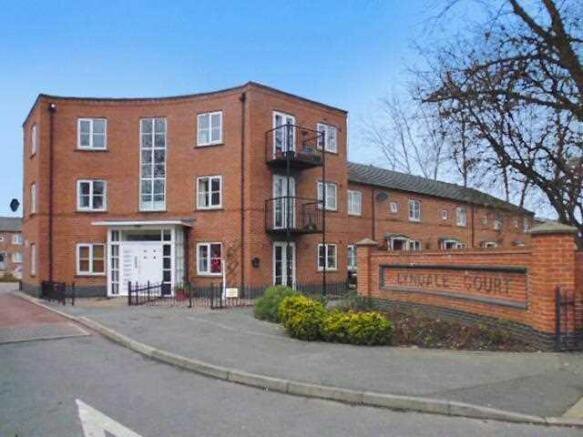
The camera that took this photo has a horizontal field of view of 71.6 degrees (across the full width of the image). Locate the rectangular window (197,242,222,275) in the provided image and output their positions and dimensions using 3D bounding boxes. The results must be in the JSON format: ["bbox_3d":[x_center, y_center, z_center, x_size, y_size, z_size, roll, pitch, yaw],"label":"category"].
[{"bbox_3d":[-3.320,1.674,16.500,1.200,1.330,0.130,-1,-4,20],"label":"rectangular window"}]

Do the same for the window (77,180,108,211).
[{"bbox_3d":[-8.396,-0.958,17.050,1.220,1.300,0.120,0,-3,-5],"label":"window"}]

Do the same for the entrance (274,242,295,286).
[{"bbox_3d":[-0.282,2.023,16.750,1.200,2.100,0.130,3,-4,-39],"label":"entrance"}]

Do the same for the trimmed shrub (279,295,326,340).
[{"bbox_3d":[0.203,1.807,7.450,0.860,0.770,0.860,0,-3,0],"label":"trimmed shrub"}]

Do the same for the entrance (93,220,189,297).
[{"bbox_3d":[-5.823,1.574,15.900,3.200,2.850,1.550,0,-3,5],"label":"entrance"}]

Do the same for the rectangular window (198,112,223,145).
[{"bbox_3d":[-3.328,-3.646,16.500,1.200,1.330,0.130,-1,-4,20],"label":"rectangular window"}]

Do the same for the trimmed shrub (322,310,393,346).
[{"bbox_3d":[1.168,1.893,7.150,1.220,0.520,0.850,-1,-4,14],"label":"trimmed shrub"}]

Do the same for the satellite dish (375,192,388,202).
[{"bbox_3d":[4.588,-1.071,20.600,0.570,0.480,0.250,1,-4,-18],"label":"satellite dish"}]

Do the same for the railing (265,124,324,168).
[{"bbox_3d":[0.179,-2.800,16.050,1.950,1.250,1.300,2,-4,-38],"label":"railing"}]

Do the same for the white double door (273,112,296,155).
[{"bbox_3d":[-0.277,-3.216,16.450,1.200,2.100,0.120,2,-4,-38],"label":"white double door"}]

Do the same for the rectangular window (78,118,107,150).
[{"bbox_3d":[-8.441,-3.565,17.150,1.220,1.300,0.120,0,-3,-5],"label":"rectangular window"}]

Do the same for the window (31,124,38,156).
[{"bbox_3d":[-11.575,-3.504,18.200,0.130,1.330,1.200,3,-4,-39],"label":"window"}]

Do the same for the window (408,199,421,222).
[{"bbox_3d":[7.018,-0.421,23.000,1.150,1.230,0.120,3,-4,-40],"label":"window"}]

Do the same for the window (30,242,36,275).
[{"bbox_3d":[-11.597,1.847,18.200,0.130,1.350,1.200,3,-4,-39],"label":"window"}]

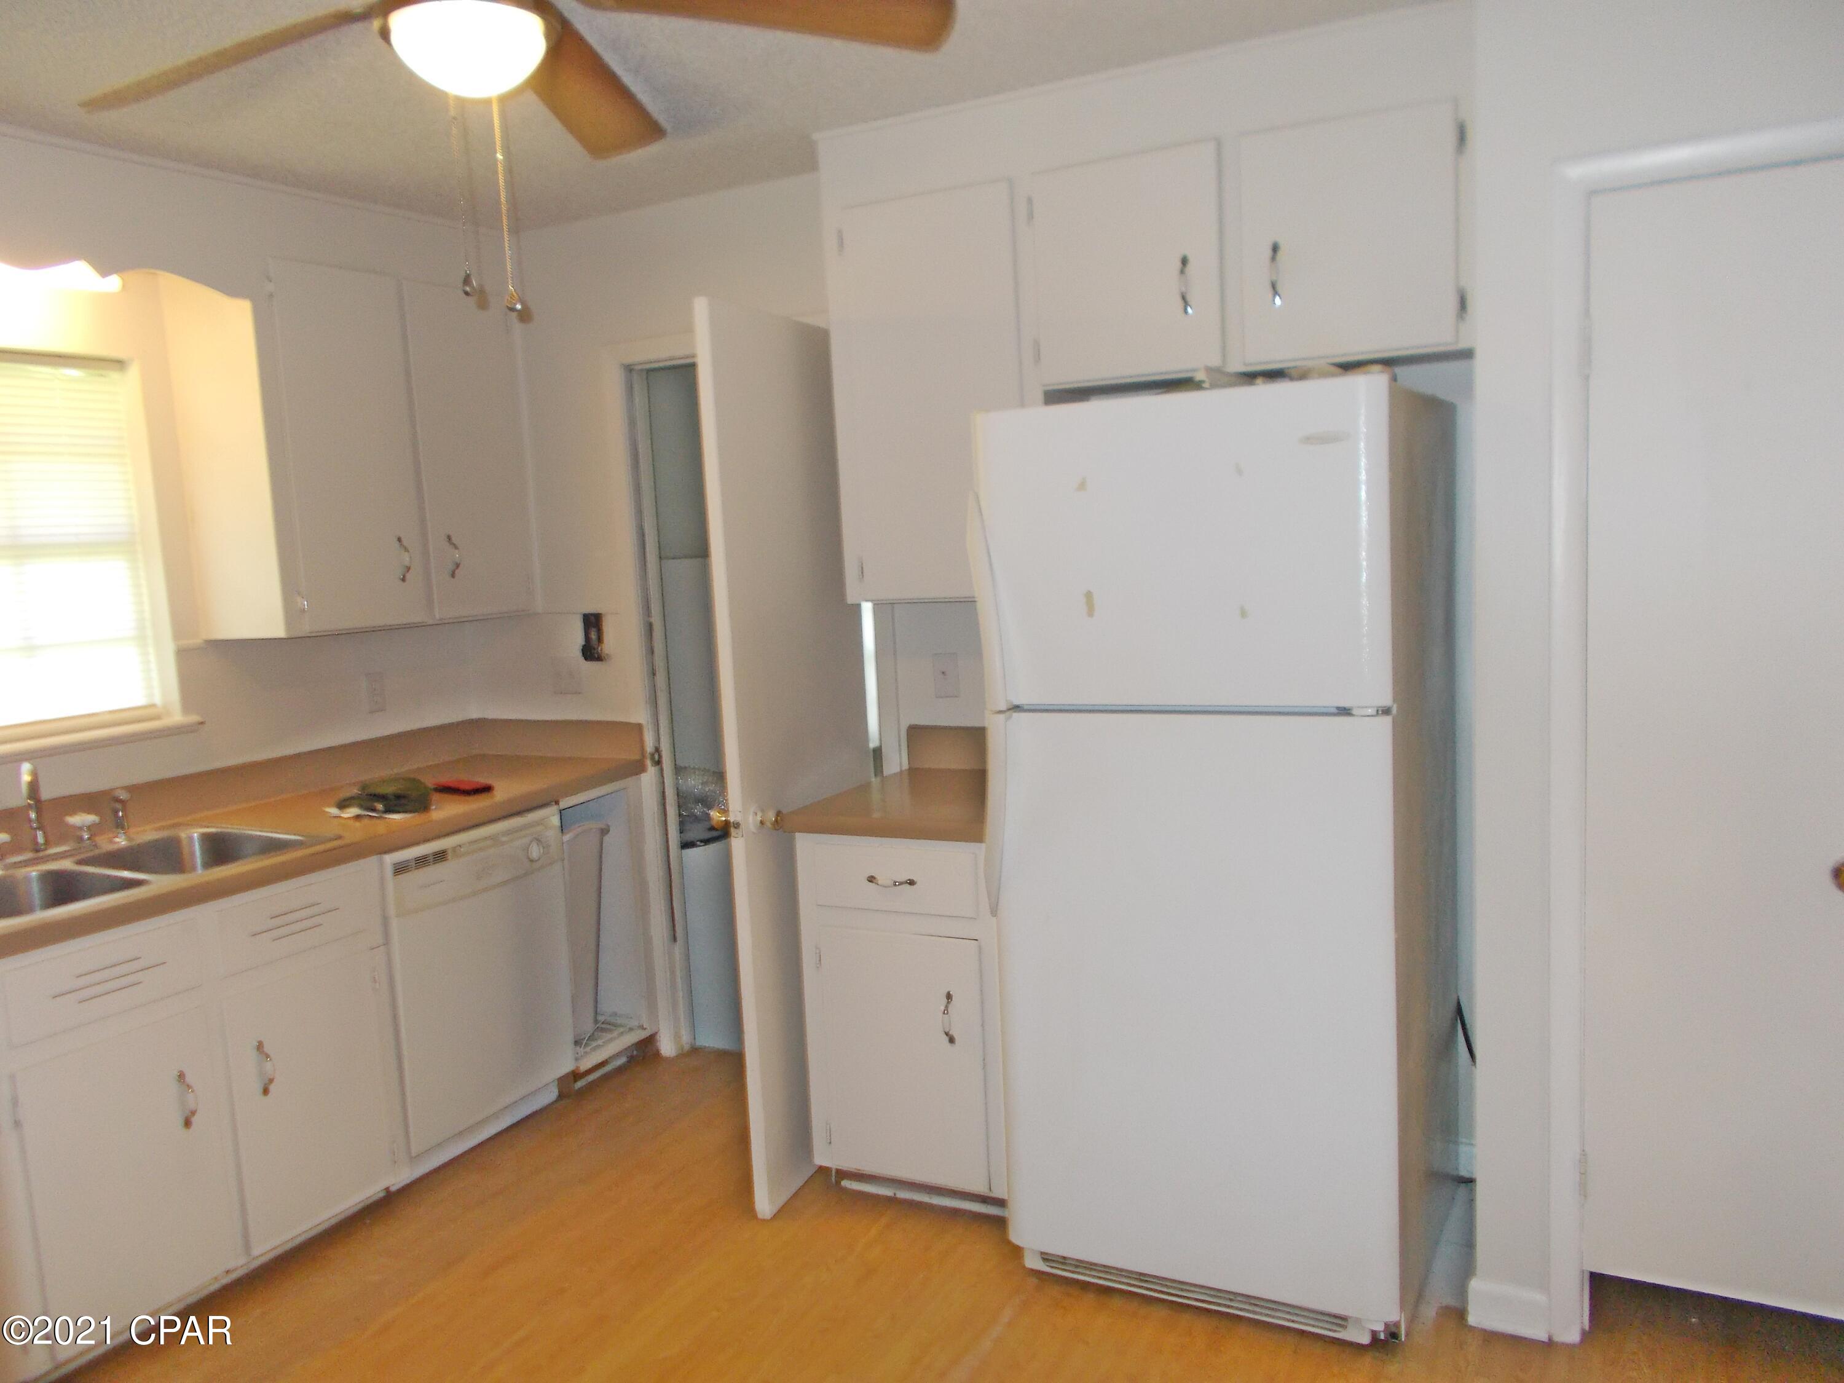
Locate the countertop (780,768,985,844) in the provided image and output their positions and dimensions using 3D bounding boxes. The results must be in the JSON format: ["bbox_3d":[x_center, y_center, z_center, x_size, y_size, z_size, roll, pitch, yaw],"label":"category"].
[{"bbox_3d":[0.069,0.271,3.345,0.562,0.044,0.640,1,8,28],"label":"countertop"}]

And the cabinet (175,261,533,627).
[{"bbox_3d":[-1.516,-0.647,3.814,0.310,0.915,0.885,1,8,28],"label":"cabinet"}]

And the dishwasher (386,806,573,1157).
[{"bbox_3d":[-1.387,0.746,3.760,0.590,0.792,0.595,1,8,28],"label":"dishwasher"}]

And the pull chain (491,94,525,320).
[{"bbox_3d":[-0.557,-0.651,1.860,0.022,0.284,0.022,1,8,28],"label":"pull chain"}]

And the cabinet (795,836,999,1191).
[{"bbox_3d":[0.094,0.698,3.406,0.535,0.820,0.620,1,8,28],"label":"cabinet"}]

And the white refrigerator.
[{"bbox_3d":[0.647,0.302,2.917,0.782,1.765,0.755,1,8,28],"label":"white refrigerator"}]

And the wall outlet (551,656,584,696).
[{"bbox_3d":[-1.075,-0.051,4.223,0.115,0.114,0.010,1,8,28],"label":"wall outlet"}]

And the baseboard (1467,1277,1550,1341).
[{"bbox_3d":[1.102,1.159,2.602,0.141,0.095,0.016,1,8,28],"label":"baseboard"}]

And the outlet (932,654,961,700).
[{"bbox_3d":[0.068,-0.041,3.667,0.074,0.119,0.010,1,8,28],"label":"outlet"}]

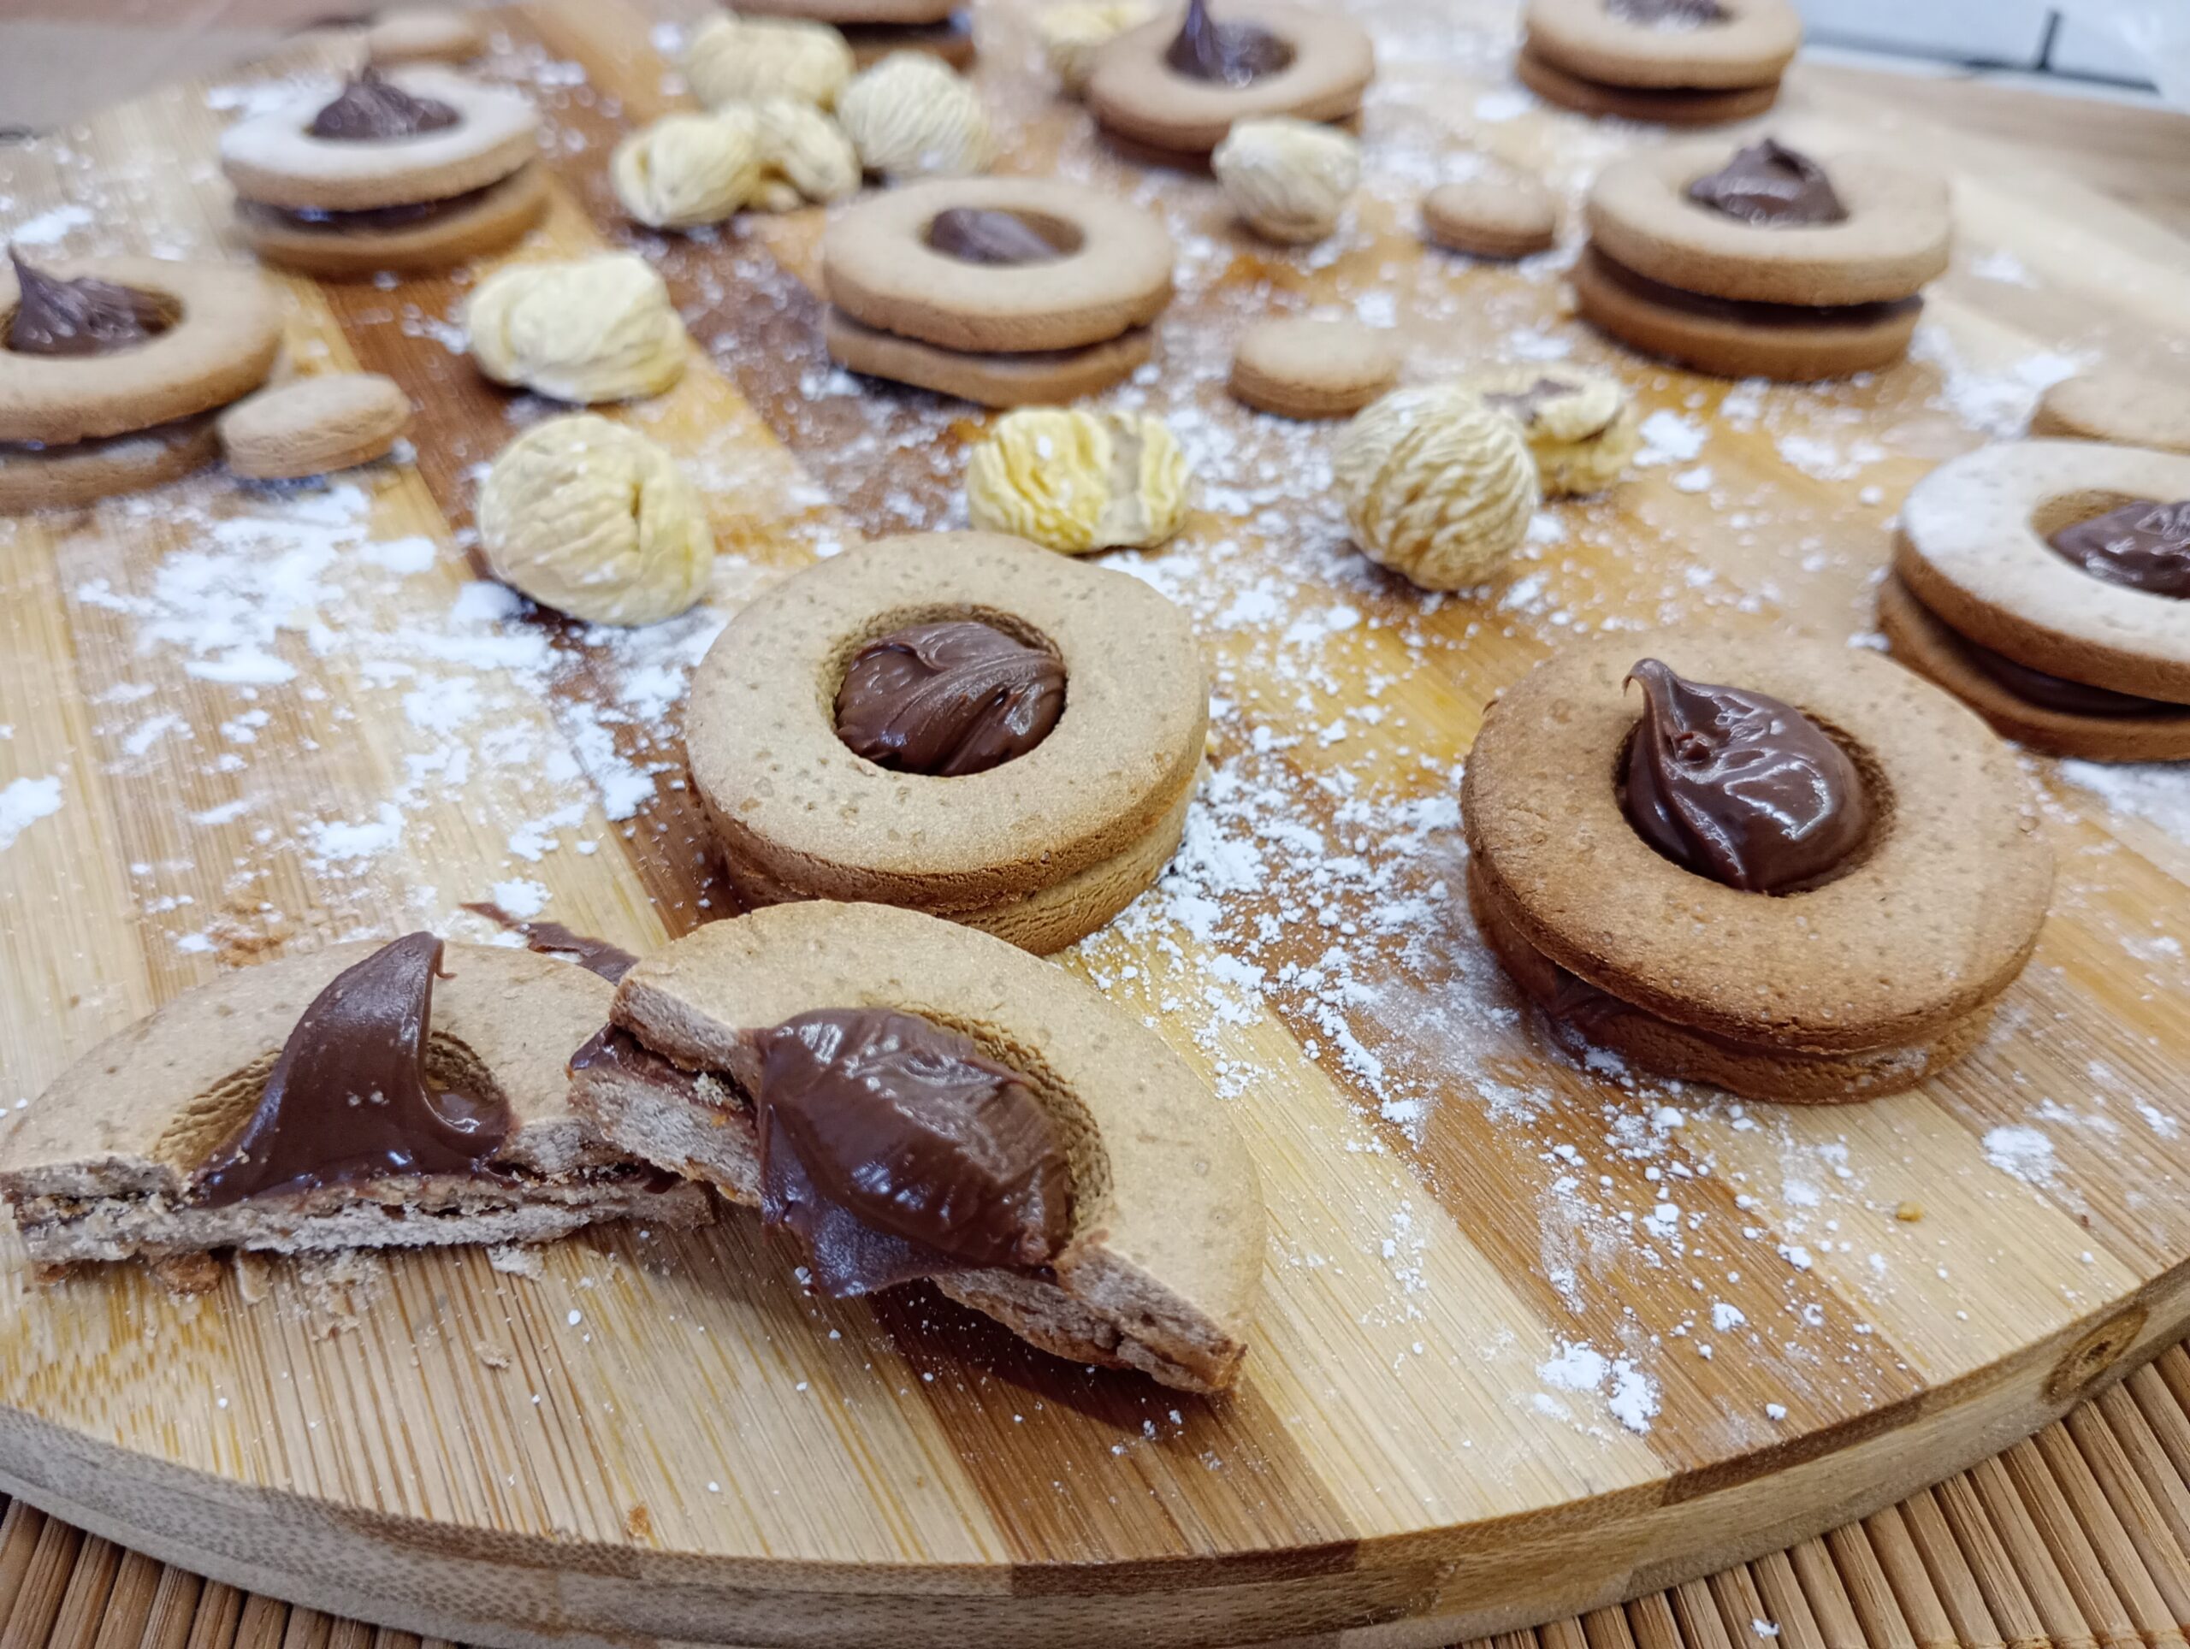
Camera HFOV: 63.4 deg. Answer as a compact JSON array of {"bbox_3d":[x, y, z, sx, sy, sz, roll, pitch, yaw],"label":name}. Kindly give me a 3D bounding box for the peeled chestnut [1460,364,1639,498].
[{"bbox_3d":[0.058,-0.050,0.227,0.022,0.016,0.019,10,42,12],"label":"peeled chestnut"}]

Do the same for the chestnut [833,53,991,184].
[{"bbox_3d":[-0.032,-0.124,0.312,0.026,0.021,0.023,-3,42,0],"label":"chestnut"}]

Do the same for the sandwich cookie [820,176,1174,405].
[{"bbox_3d":[-0.014,-0.081,0.265,0.052,0.015,0.052,-3,41,-2],"label":"sandwich cookie"}]

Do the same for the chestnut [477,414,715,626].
[{"bbox_3d":[-0.058,-0.035,0.207,0.027,0.024,0.025,-13,43,-13],"label":"chestnut"}]

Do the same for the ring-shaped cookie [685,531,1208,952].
[{"bbox_3d":[-0.015,-0.011,0.192,0.055,0.014,0.055,-3,42,0],"label":"ring-shaped cookie"}]

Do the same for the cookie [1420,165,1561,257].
[{"bbox_3d":[0.066,-0.101,0.294,0.021,0.005,0.021,-3,42,0],"label":"cookie"}]

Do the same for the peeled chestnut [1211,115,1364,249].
[{"bbox_3d":[0.031,-0.104,0.287,0.024,0.019,0.022,3,41,5],"label":"peeled chestnut"}]

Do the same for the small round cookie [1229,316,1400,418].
[{"bbox_3d":[0.032,-0.067,0.258,0.024,0.005,0.024,-1,42,1],"label":"small round cookie"}]

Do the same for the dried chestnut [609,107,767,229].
[{"bbox_3d":[-0.069,-0.111,0.301,0.025,0.019,0.021,-3,42,0],"label":"dried chestnut"}]

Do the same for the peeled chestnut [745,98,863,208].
[{"bbox_3d":[-0.050,-0.116,0.306,0.021,0.018,0.021,-3,42,0],"label":"peeled chestnut"}]

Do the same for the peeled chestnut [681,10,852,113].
[{"bbox_3d":[-0.061,-0.141,0.331,0.031,0.018,0.024,-8,42,-7],"label":"peeled chestnut"}]

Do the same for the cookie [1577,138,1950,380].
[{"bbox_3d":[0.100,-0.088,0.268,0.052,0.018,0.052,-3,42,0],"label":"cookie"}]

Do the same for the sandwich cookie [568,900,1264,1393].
[{"bbox_3d":[-0.010,0.023,0.139,0.052,0.015,0.029,30,31,5],"label":"sandwich cookie"}]

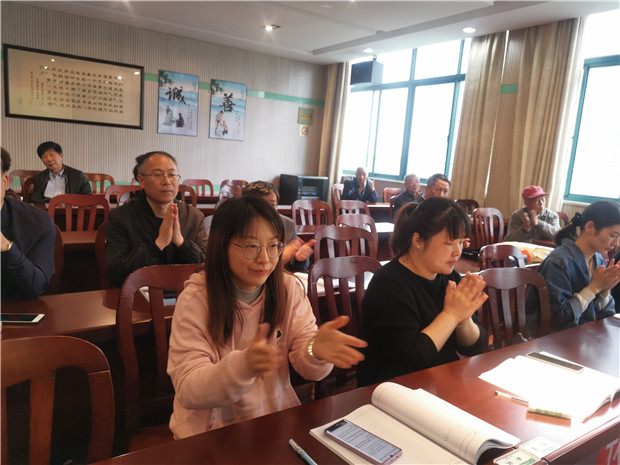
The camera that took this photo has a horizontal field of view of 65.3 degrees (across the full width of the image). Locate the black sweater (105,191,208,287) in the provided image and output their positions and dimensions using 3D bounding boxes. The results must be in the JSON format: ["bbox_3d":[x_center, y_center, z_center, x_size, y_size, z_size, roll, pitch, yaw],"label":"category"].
[{"bbox_3d":[-0.731,0.129,2.361,0.510,0.640,0.410,-2,11,-35],"label":"black sweater"}]

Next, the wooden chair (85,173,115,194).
[{"bbox_3d":[-2.564,-0.231,5.918,0.450,0.955,0.520,-2,11,-35],"label":"wooden chair"}]

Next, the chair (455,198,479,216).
[{"bbox_3d":[2.115,0.098,6.016,0.450,0.955,0.520,-2,11,-35],"label":"chair"}]

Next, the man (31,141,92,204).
[{"bbox_3d":[-2.360,-0.190,4.647,0.550,1.310,0.750,0,10,-27],"label":"man"}]

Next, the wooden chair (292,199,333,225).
[{"bbox_3d":[0.147,0.206,4.474,0.450,0.955,0.520,-2,11,-35],"label":"wooden chair"}]

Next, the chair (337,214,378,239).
[{"bbox_3d":[0.455,0.366,3.624,0.460,0.950,0.520,-2,11,-35],"label":"chair"}]

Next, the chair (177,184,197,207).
[{"bbox_3d":[-1.324,0.005,5.081,0.450,0.955,0.520,-2,11,-35],"label":"chair"}]

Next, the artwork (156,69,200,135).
[{"bbox_3d":[-1.909,-1.868,7.070,0.597,0.880,0.025,-2,11,-35],"label":"artwork"}]

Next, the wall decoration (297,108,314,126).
[{"bbox_3d":[-0.068,-2.130,8.900,0.352,0.288,0.025,-2,11,-35],"label":"wall decoration"}]

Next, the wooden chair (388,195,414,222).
[{"bbox_3d":[1.250,0.083,5.707,0.450,0.970,0.520,-2,11,-34],"label":"wooden chair"}]

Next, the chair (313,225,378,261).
[{"bbox_3d":[0.332,0.487,2.748,0.460,0.970,0.520,-1,10,-29],"label":"chair"}]

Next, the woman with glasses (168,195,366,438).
[{"bbox_3d":[-0.167,0.524,1.341,0.500,1.250,0.800,-2,11,-37],"label":"woman with glasses"}]

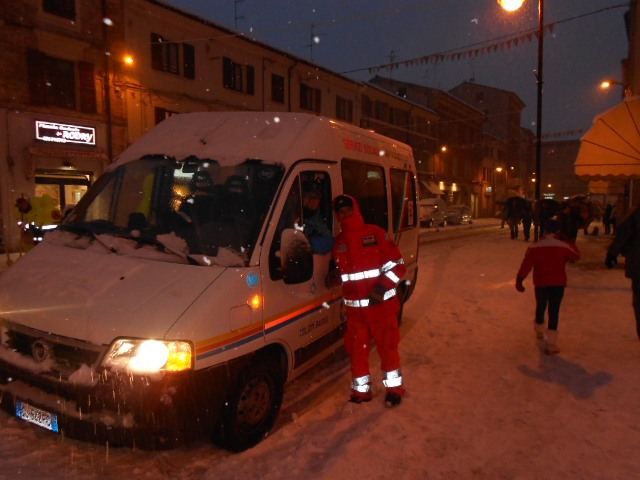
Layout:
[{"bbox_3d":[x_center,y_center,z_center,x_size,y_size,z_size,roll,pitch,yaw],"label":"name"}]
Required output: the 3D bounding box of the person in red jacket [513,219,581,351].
[{"bbox_3d":[2.553,0.472,5.370,0.660,1.470,0.420,1,4,27],"label":"person in red jacket"}]

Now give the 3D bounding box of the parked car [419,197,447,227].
[{"bbox_3d":[8.909,-2.115,38.353,1.850,2.200,4.500,2,4,34],"label":"parked car"}]

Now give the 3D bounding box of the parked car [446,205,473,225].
[{"bbox_3d":[11.342,-1.984,40.590,1.720,1.580,4.100,2,4,34],"label":"parked car"}]

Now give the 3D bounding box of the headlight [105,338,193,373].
[{"bbox_3d":[-0.932,0.635,2.618,0.440,0.195,0.240,1,4,26],"label":"headlight"}]

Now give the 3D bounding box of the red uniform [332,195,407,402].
[{"bbox_3d":[0.392,0.480,3.866,0.600,1.710,0.420,0,4,18],"label":"red uniform"}]

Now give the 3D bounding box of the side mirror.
[{"bbox_3d":[-0.155,0.118,3.285,0.200,0.380,0.150,1,4,26],"label":"side mirror"}]

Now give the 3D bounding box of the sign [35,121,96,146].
[{"bbox_3d":[-9.477,-3.947,17.900,0.150,0.780,2.350,2,5,36],"label":"sign"}]

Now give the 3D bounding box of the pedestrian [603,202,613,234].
[{"bbox_3d":[14.914,-1.092,24.902,0.500,1.720,0.380,2,5,40],"label":"pedestrian"}]

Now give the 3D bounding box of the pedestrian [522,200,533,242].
[{"bbox_3d":[9.421,-0.833,21.799,0.520,1.760,0.400,1,4,30],"label":"pedestrian"}]

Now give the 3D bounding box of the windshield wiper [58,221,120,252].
[{"bbox_3d":[-1.731,-0.033,3.594,0.680,0.170,0.150,2,5,38],"label":"windshield wiper"}]

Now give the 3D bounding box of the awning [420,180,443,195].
[{"bbox_3d":[10.019,-4.669,43.000,1.150,1.150,2.600,2,4,34],"label":"awning"}]

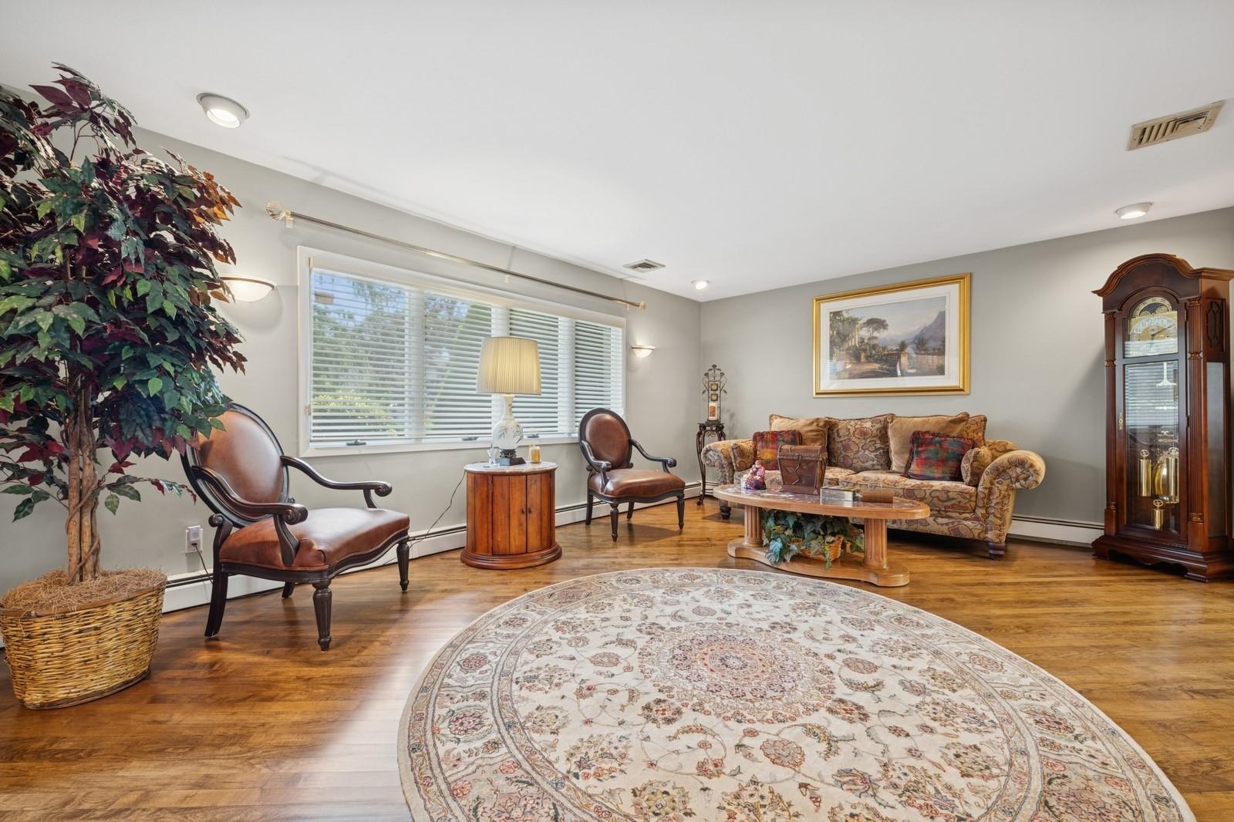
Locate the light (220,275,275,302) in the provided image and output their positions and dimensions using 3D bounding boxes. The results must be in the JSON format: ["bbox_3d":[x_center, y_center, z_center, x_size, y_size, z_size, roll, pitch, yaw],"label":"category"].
[{"bbox_3d":[-2.061,-0.660,2.649,0.140,0.115,0.320,0,0,43],"label":"light"}]

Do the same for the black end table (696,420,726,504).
[{"bbox_3d":[1.086,0.601,5.498,0.320,0.910,0.310,0,0,6],"label":"black end table"}]

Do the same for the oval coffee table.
[{"bbox_3d":[1.334,0.818,3.311,1.370,0.462,0.810,0,0,38],"label":"oval coffee table"}]

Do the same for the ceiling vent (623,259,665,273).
[{"bbox_3d":[0.270,-1.385,4.631,0.310,0.025,0.310,0,0,43],"label":"ceiling vent"}]

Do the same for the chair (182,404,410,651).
[{"bbox_3d":[-1.550,0.488,2.381,0.788,1.050,0.739,0,0,3],"label":"chair"}]

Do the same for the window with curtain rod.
[{"bbox_3d":[-0.923,-0.346,3.985,0.100,1.285,2.960,0,0,43],"label":"window with curtain rod"}]

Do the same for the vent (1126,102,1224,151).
[{"bbox_3d":[2.690,-1.363,2.326,0.281,0.020,0.315,0,0,43],"label":"vent"}]

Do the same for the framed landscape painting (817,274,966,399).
[{"bbox_3d":[2.543,-0.661,4.567,1.333,1.042,0.044,0,0,43],"label":"framed landscape painting"}]

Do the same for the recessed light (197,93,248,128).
[{"bbox_3d":[-1.798,-1.363,2.195,0.185,0.057,0.185,0,0,43],"label":"recessed light"}]

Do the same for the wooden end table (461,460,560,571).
[{"bbox_3d":[-0.754,0.711,3.469,0.705,0.655,0.705,0,0,-32],"label":"wooden end table"}]

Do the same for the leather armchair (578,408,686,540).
[{"bbox_3d":[0.084,0.505,4.263,0.739,1.050,0.788,0,0,-34],"label":"leather armchair"}]

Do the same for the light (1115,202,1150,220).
[{"bbox_3d":[3.469,-1.339,3.223,0.175,0.054,0.175,0,0,43],"label":"light"}]

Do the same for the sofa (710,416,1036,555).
[{"bbox_3d":[2.078,0.532,4.265,2.512,1.011,0.867,0,0,39],"label":"sofa"}]

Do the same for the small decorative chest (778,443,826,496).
[{"bbox_3d":[1.365,0.418,3.519,0.280,0.339,0.260,0,0,34],"label":"small decorative chest"}]

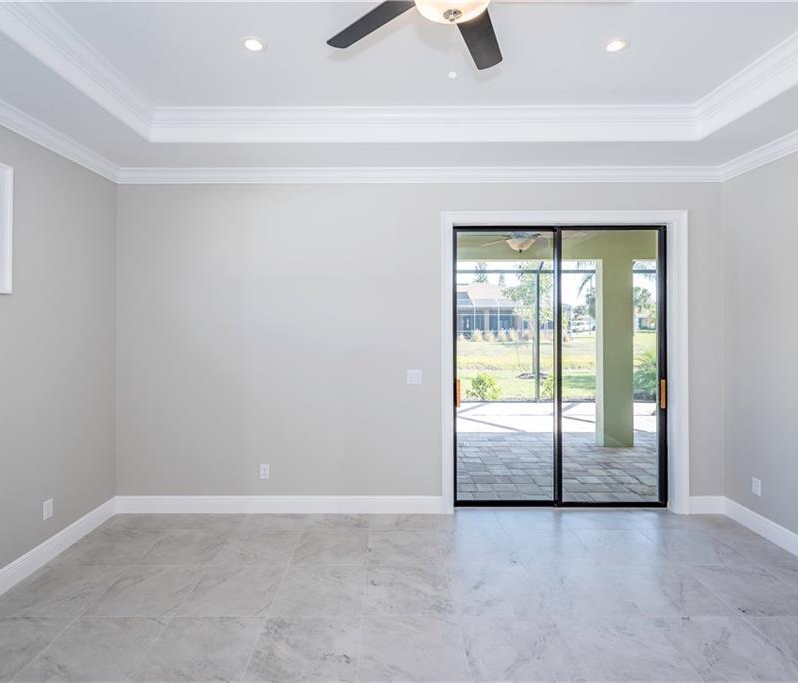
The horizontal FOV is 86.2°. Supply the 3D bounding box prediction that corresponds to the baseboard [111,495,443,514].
[{"bbox_3d":[-0.975,1.327,3.466,2.660,0.142,0.020,0,1,0],"label":"baseboard"}]

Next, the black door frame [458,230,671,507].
[{"bbox_3d":[1.345,0.210,3.610,1.810,2.370,0.100,0,1,0],"label":"black door frame"}]

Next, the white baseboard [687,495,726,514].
[{"bbox_3d":[2.502,1.327,3.466,0.295,0.142,0.020,0,1,0],"label":"white baseboard"}]

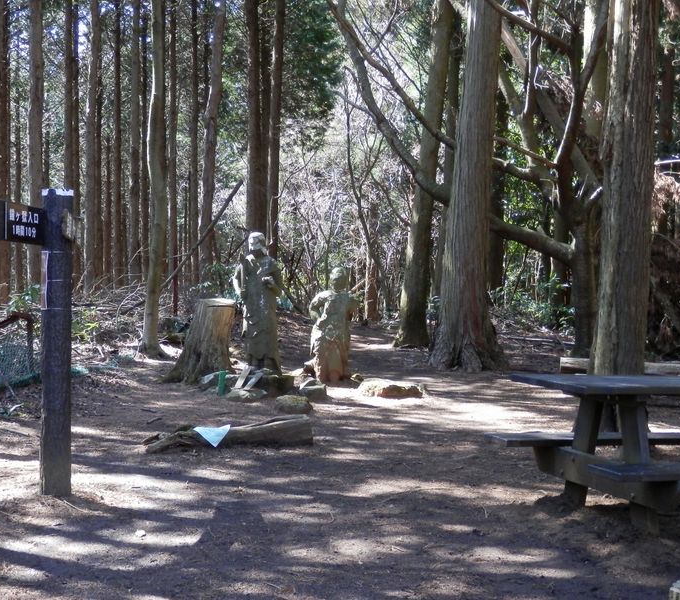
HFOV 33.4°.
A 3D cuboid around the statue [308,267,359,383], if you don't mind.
[{"bbox_3d":[-0.080,0.285,13.600,0.570,1.370,0.420,1,0,-7],"label":"statue"}]

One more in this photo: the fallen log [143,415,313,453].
[{"bbox_3d":[-0.785,0.940,7.980,1.180,0.220,0.300,1,0,-19],"label":"fallen log"}]

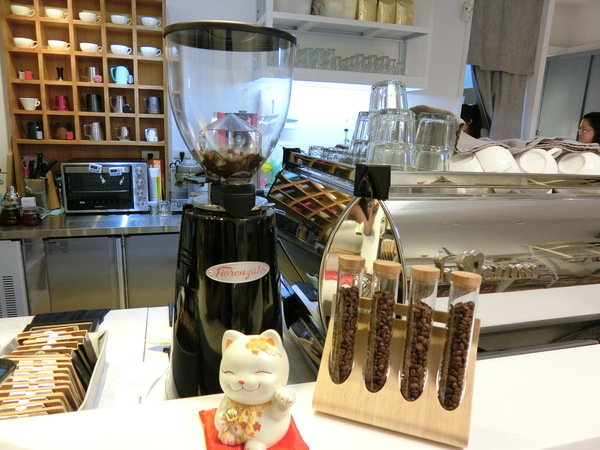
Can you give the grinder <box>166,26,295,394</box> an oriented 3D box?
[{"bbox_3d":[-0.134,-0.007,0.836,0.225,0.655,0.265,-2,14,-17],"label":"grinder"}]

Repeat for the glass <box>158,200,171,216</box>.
[{"bbox_3d":[-0.804,-0.097,2.570,0.064,0.085,0.064,-2,14,-17],"label":"glass"}]

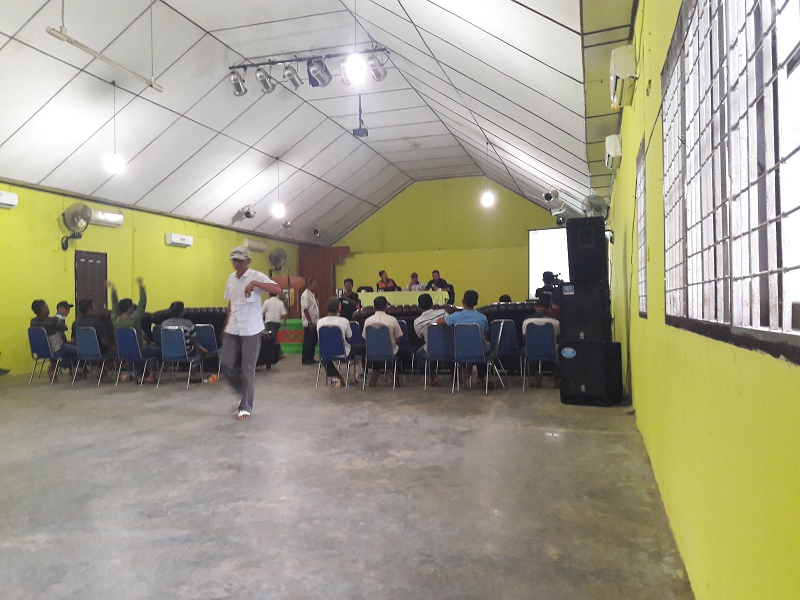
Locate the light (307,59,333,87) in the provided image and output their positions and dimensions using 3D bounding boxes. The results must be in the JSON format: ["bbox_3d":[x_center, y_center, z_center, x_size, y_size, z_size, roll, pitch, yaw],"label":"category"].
[{"bbox_3d":[-1.355,-3.821,10.894,0.310,0.310,0.400,-1,-43,36],"label":"light"}]

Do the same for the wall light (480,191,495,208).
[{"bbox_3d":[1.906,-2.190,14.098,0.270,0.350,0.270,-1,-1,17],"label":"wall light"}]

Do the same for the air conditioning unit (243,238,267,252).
[{"bbox_3d":[-4.088,-1.522,18.250,0.220,0.290,0.880,-1,-1,17],"label":"air conditioning unit"}]

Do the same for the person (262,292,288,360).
[{"bbox_3d":[-2.617,0.432,13.600,0.520,1.600,0.380,-1,-1,22],"label":"person"}]

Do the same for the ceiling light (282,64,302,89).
[{"bbox_3d":[-1.878,-3.896,11.304,0.250,0.270,0.400,-1,-33,17],"label":"ceiling light"}]

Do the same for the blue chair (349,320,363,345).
[{"bbox_3d":[-0.697,0.736,9.637,0.460,0.860,0.560,-1,-1,19],"label":"blue chair"}]

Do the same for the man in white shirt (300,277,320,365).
[{"bbox_3d":[-1.704,0.381,12.346,0.400,1.670,0.460,-1,-1,-3],"label":"man in white shirt"}]

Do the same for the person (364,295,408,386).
[{"bbox_3d":[-0.155,0.559,8.727,0.530,1.210,0.760,-1,-1,11],"label":"person"}]

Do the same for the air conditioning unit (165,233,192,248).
[{"bbox_3d":[-5.133,-1.377,15.064,0.200,0.275,0.810,-1,-1,17],"label":"air conditioning unit"}]

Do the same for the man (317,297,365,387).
[{"bbox_3d":[-0.818,0.550,8.750,0.520,1.220,0.740,-1,-1,20],"label":"man"}]

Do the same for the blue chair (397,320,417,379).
[{"bbox_3d":[0.049,0.724,9.539,0.460,0.860,0.560,-1,-1,20],"label":"blue chair"}]

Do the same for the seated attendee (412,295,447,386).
[{"bbox_3d":[0.413,0.532,8.624,0.500,1.240,0.750,-1,-1,0],"label":"seated attendee"}]

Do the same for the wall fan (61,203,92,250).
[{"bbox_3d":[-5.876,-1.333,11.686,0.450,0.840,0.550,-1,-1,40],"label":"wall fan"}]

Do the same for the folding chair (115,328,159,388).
[{"bbox_3d":[-3.729,0.792,9.241,0.440,0.850,0.520,-1,-1,13],"label":"folding chair"}]

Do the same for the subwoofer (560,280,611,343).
[{"bbox_3d":[2.028,0.124,7.001,0.450,0.630,0.420,-1,-1,35],"label":"subwoofer"}]

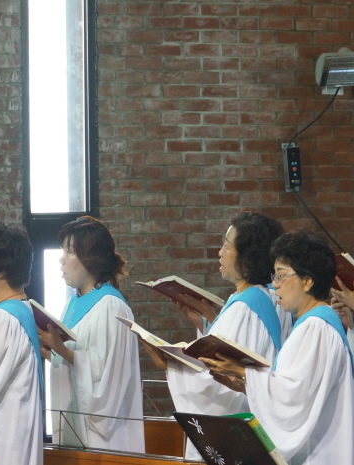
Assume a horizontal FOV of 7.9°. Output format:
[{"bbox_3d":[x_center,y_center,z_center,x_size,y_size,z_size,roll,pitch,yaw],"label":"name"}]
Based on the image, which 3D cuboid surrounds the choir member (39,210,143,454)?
[{"bbox_3d":[-0.323,0.732,9.258,0.400,1.580,0.430,-1,1,-27],"label":"choir member"}]

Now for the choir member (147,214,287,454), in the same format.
[{"bbox_3d":[0.134,0.716,8.908,0.460,1.570,0.440,-1,1,-22],"label":"choir member"}]

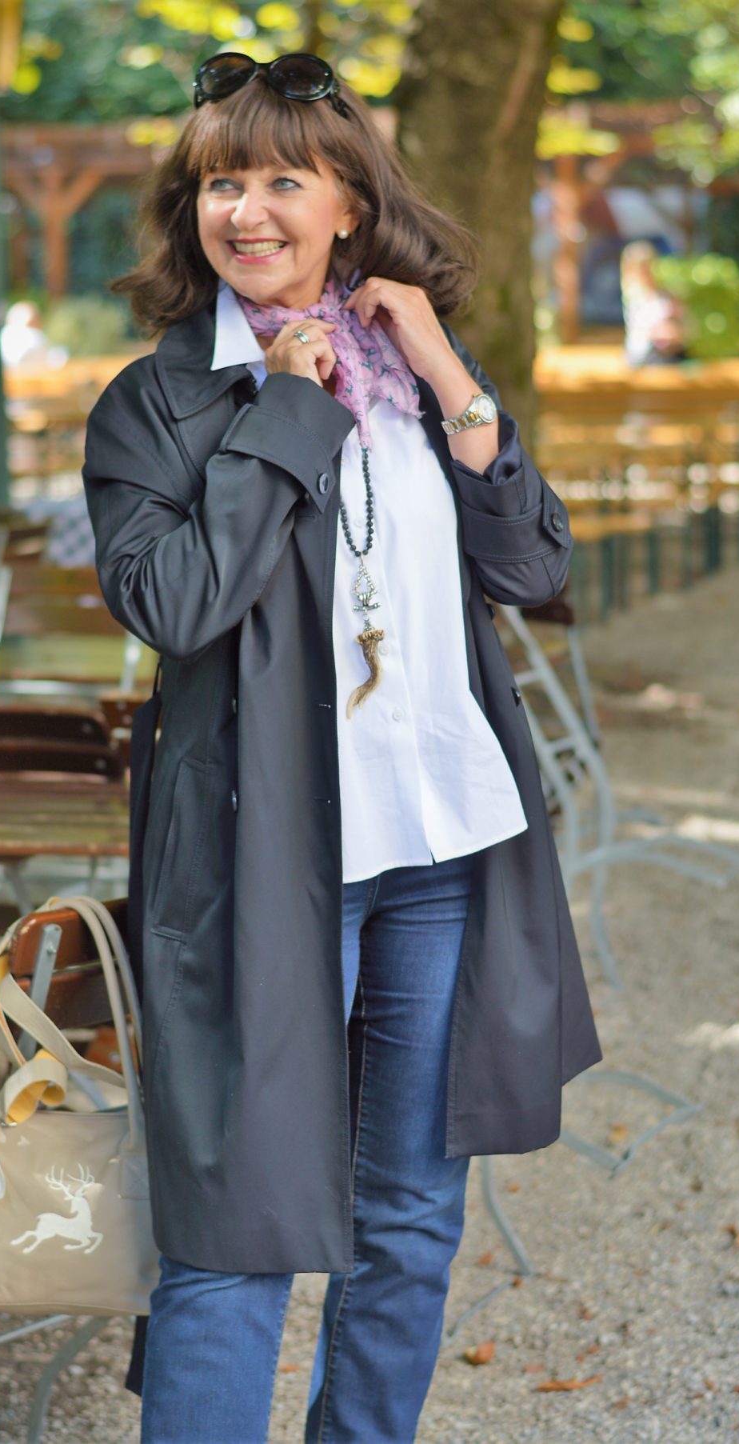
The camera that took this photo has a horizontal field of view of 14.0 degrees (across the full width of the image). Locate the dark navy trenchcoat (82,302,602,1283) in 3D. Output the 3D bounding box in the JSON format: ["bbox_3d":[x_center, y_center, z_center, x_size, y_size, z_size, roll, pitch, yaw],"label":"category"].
[{"bbox_3d":[-0.026,0.052,3.000,0.500,0.930,0.410,-4,9,-20],"label":"dark navy trenchcoat"}]

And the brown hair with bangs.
[{"bbox_3d":[-0.072,-0.509,2.960,0.335,0.250,0.265,2,9,20],"label":"brown hair with bangs"}]

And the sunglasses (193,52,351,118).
[{"bbox_3d":[-0.081,-0.585,2.919,0.147,0.055,0.135,2,-24,18],"label":"sunglasses"}]

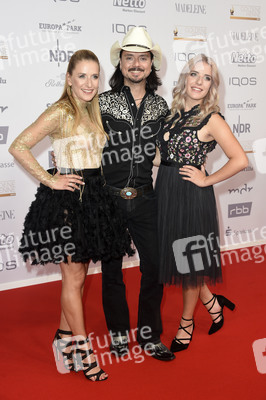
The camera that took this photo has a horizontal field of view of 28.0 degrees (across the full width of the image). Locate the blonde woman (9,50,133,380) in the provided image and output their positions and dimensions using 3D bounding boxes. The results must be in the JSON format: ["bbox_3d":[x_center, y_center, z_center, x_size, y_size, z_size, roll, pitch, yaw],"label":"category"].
[{"bbox_3d":[-0.331,0.073,2.964,0.620,1.735,0.480,-7,13,-31],"label":"blonde woman"}]

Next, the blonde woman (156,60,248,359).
[{"bbox_3d":[0.391,0.015,3.230,0.550,1.730,0.420,7,13,36],"label":"blonde woman"}]

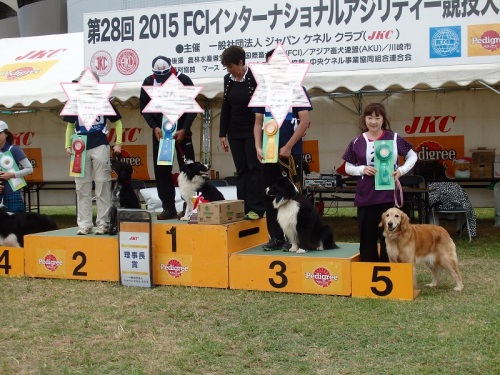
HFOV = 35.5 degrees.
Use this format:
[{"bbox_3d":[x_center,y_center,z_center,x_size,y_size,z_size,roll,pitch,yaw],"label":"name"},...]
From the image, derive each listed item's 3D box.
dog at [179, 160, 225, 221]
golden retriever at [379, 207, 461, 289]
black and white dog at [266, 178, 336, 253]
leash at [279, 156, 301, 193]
[{"bbox_3d":[-0.462,0.026,7.507,0.570,0.552,0.330,-3,3,-32],"label":"dog"},{"bbox_3d":[1.416,0.512,6.518,0.780,0.725,0.340,-3,3,-35],"label":"golden retriever"},{"bbox_3d":[0.490,0.239,6.872,0.690,0.654,0.340,-3,3,-35],"label":"black and white dog"},{"bbox_3d":[0.362,-0.112,6.970,0.210,0.340,0.120,-1,3,0],"label":"leash"}]

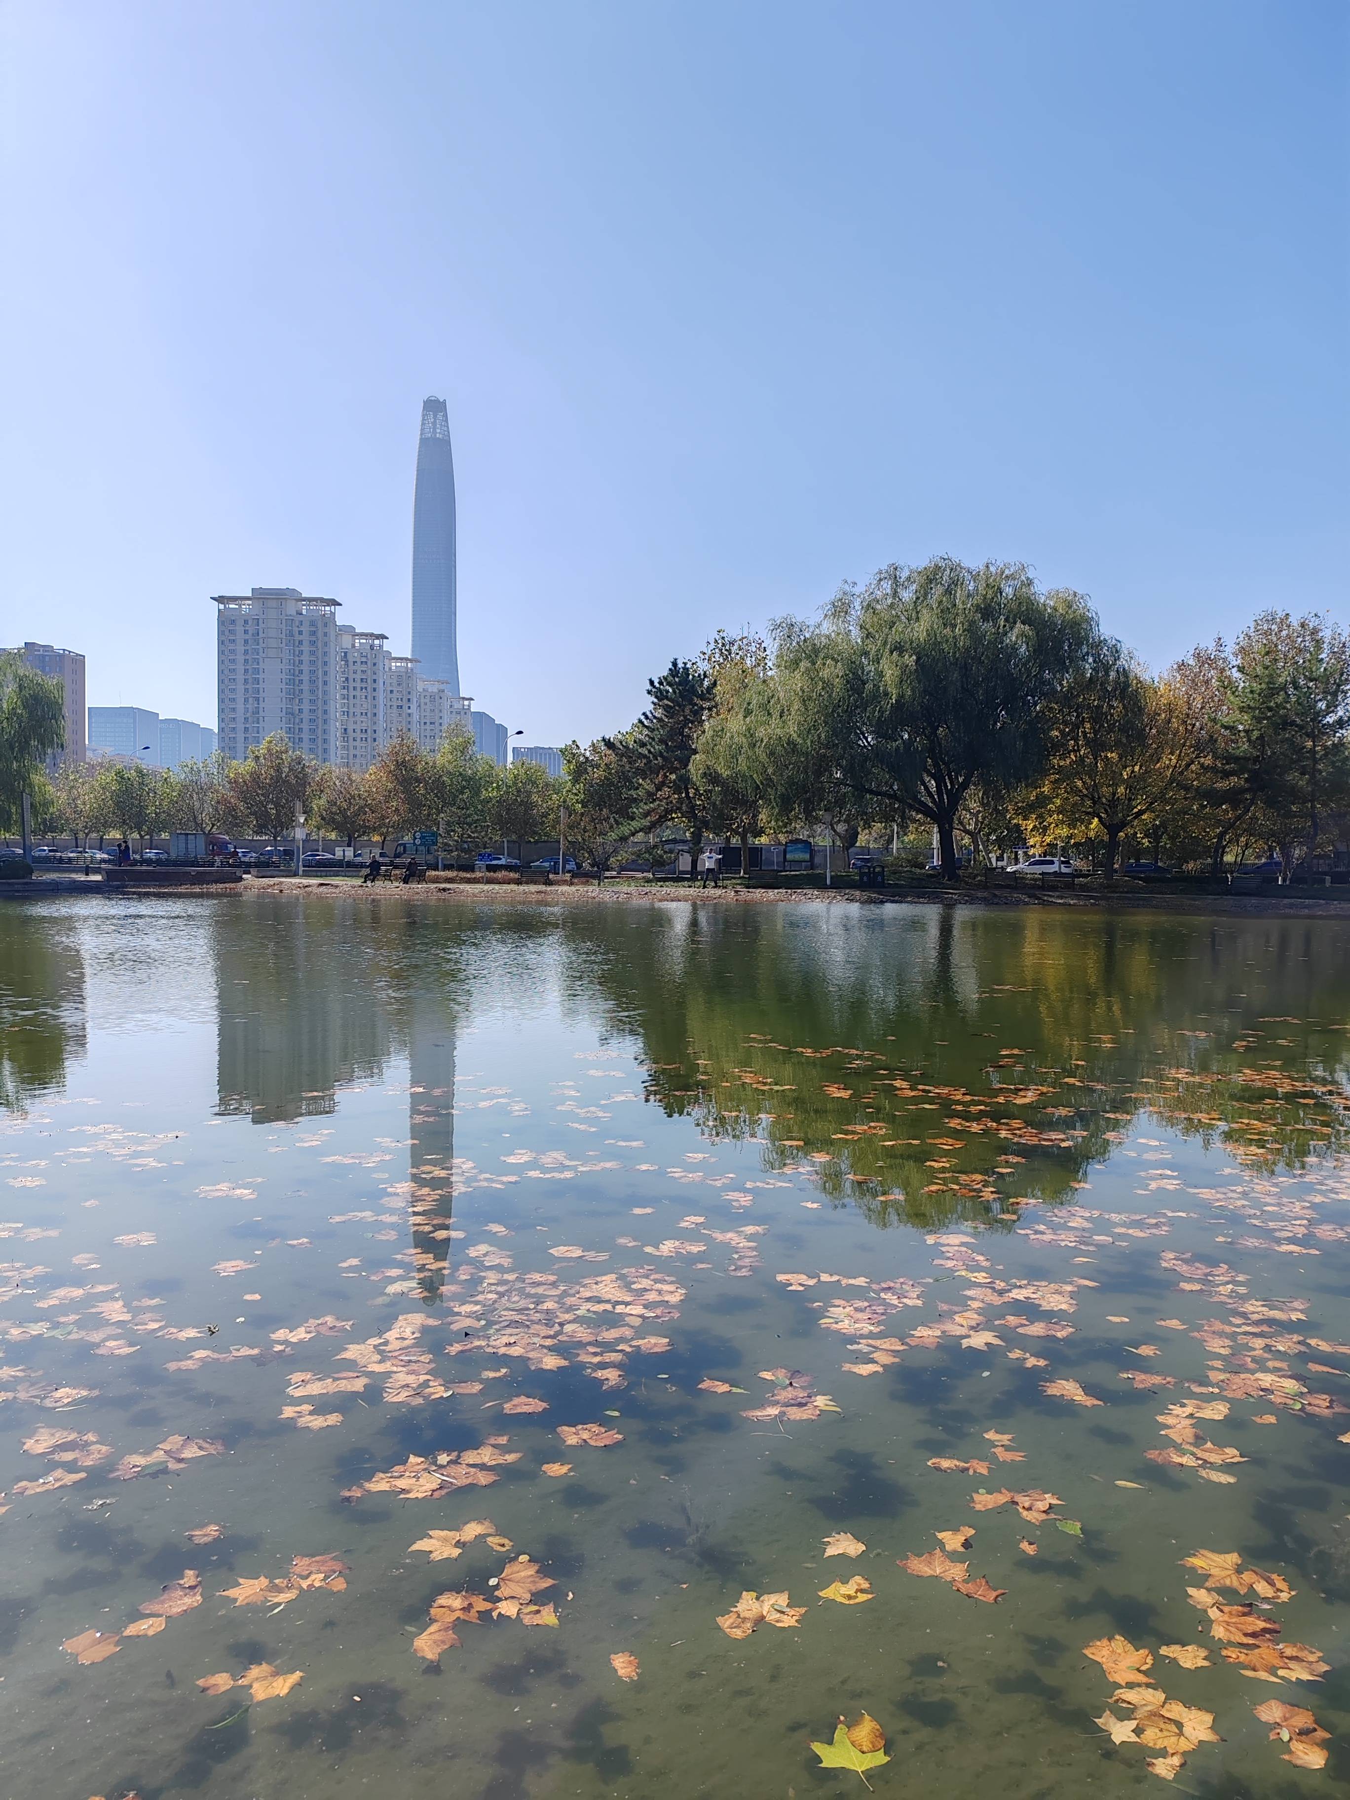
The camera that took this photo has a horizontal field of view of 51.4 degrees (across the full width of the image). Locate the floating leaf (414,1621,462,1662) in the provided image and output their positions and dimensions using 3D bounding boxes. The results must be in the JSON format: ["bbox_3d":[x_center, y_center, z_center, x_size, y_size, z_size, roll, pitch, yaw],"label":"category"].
[{"bbox_3d":[-0.536,1.667,3.157,0.107,0.030,0.145,0,2,-16],"label":"floating leaf"}]

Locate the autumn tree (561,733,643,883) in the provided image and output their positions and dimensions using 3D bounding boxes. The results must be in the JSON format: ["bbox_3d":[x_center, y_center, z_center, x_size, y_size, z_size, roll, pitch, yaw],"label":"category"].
[{"bbox_3d":[-3.894,-5.003,75.920,4.900,7.721,4.600,1,2,0],"label":"autumn tree"}]

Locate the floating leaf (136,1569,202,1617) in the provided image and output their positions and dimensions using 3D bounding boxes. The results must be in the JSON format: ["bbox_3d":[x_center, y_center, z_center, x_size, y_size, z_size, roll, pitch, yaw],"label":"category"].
[{"bbox_3d":[-1.173,1.655,3.353,0.125,0.035,0.178,1,2,15],"label":"floating leaf"}]

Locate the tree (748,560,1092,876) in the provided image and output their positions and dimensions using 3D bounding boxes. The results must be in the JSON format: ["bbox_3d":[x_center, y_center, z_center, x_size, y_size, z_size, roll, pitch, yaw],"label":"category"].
[{"bbox_3d":[11.378,-8.255,64.773,16.000,14.720,15.000,1,2,0],"label":"tree"}]

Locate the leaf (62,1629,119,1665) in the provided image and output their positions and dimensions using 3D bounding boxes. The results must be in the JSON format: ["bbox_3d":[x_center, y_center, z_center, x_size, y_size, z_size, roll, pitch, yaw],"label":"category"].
[{"bbox_3d":[-1.252,1.587,3.001,0.118,0.020,0.125,1,2,0],"label":"leaf"}]

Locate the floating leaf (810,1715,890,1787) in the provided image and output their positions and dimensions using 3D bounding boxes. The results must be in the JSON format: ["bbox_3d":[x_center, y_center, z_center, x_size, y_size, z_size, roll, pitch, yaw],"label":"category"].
[{"bbox_3d":[0.338,1.609,2.686,0.150,0.025,0.220,1,2,0],"label":"floating leaf"}]

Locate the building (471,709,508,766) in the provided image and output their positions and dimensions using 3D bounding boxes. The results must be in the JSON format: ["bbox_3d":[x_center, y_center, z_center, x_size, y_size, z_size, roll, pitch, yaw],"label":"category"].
[{"bbox_3d":[-145.200,-91.250,1091.786,30.000,114.520,50.000,1,2,0],"label":"building"}]

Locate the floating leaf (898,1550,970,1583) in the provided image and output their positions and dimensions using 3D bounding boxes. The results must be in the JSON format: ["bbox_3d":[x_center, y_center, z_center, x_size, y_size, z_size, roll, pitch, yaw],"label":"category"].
[{"bbox_3d":[0.637,1.637,3.448,0.160,0.025,0.135,1,2,0],"label":"floating leaf"}]

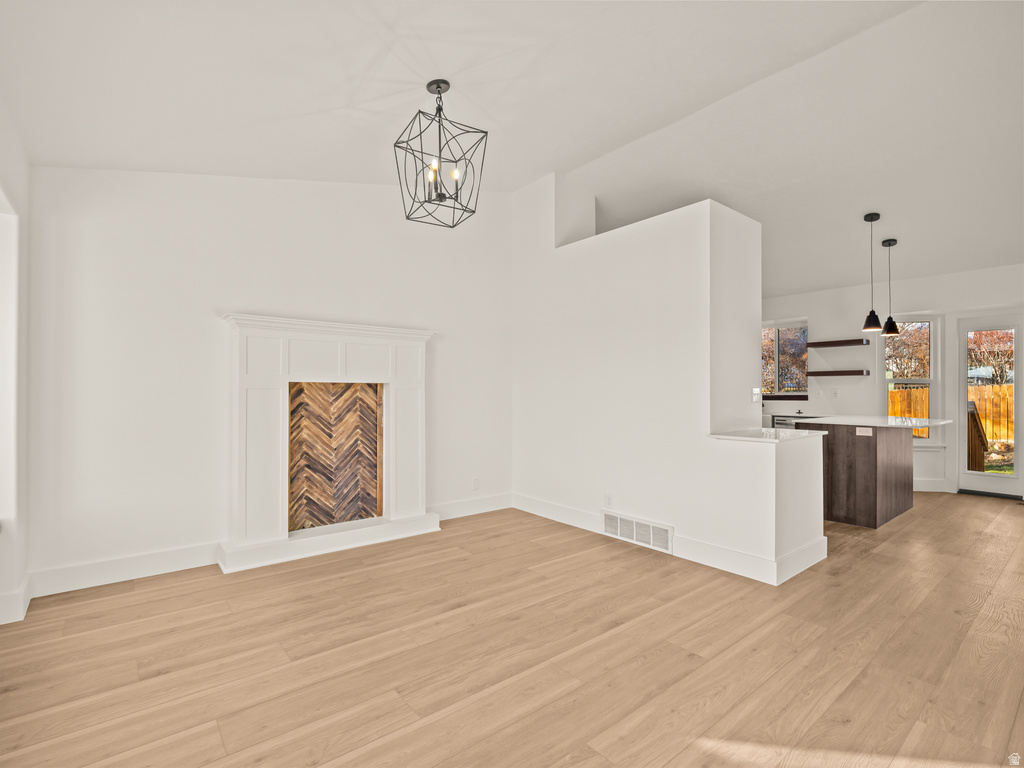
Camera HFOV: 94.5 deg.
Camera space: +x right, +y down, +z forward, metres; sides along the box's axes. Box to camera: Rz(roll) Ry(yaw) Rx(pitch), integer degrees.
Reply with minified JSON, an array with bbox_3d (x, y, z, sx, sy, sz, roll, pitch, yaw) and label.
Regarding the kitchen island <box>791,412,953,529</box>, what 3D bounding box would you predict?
[{"bbox_3d":[3.555,0.818,4.664,1.330,0.910,0.970,1,-1,-38],"label":"kitchen island"}]

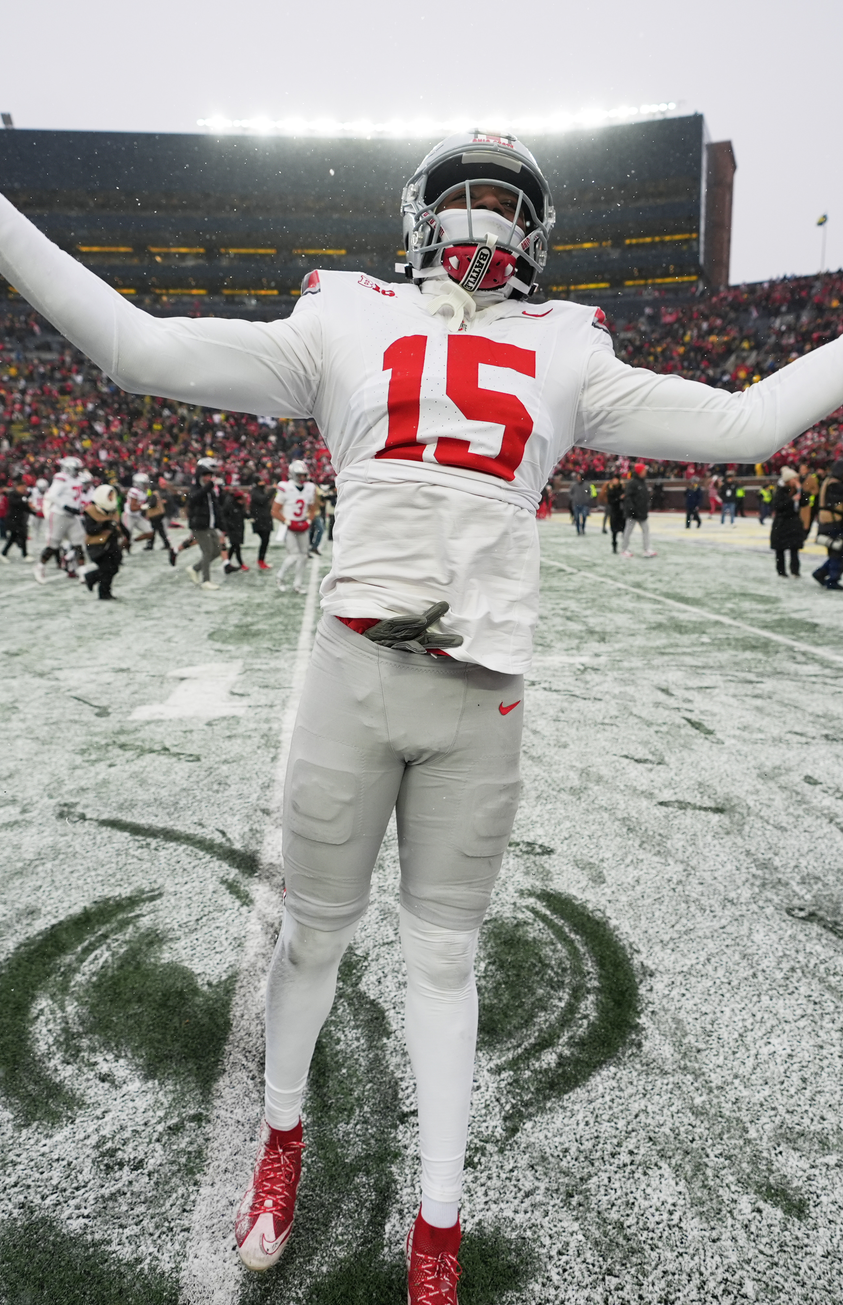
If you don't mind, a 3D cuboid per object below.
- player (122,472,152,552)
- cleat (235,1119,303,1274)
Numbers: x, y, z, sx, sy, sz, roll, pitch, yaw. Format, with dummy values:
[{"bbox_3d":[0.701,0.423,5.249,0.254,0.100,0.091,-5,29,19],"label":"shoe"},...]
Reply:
[{"bbox_3d":[-6.635,-3.247,20.400,0.850,1.880,0.620,2,11,12],"label":"player"},{"bbox_3d":[-0.298,1.093,1.827,0.115,0.140,0.315,1,11,7],"label":"cleat"}]

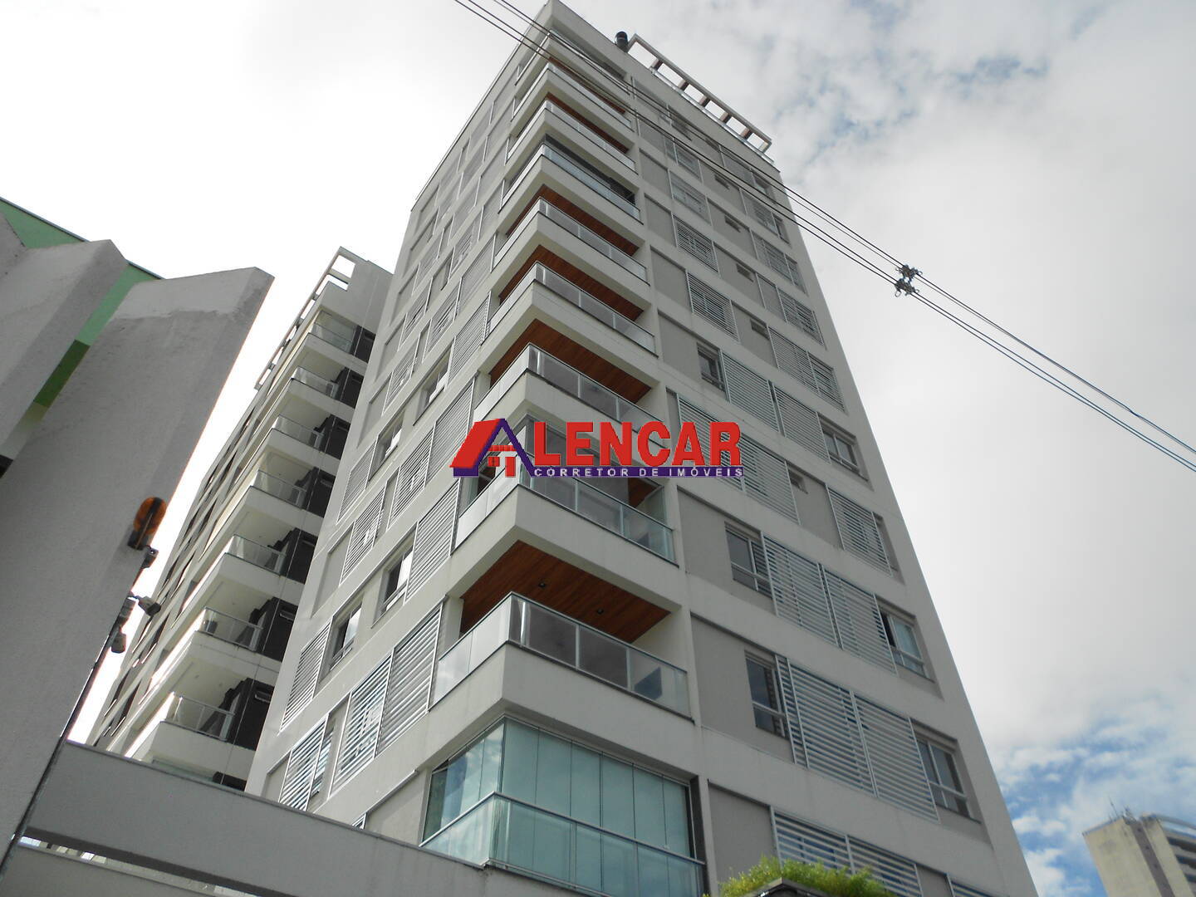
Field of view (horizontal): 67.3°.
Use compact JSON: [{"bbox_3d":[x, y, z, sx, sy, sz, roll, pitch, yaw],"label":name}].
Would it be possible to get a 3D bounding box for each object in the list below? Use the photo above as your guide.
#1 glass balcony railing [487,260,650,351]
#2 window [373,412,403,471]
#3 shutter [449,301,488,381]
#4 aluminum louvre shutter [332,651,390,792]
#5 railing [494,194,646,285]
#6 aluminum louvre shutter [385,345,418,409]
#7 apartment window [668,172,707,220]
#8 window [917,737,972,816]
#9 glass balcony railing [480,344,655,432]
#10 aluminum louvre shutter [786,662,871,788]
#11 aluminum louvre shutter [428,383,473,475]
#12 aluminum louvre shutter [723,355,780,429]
[{"bbox_3d":[-0.596,-2.321,19.525,3.219,0.739,1.972,28,-54,-24],"label":"glass balcony railing"},{"bbox_3d":[-5.221,-0.064,22.537,0.120,1.305,1.305,28,-54,-24],"label":"window"},{"bbox_3d":[-2.861,-2.426,20.202,0.060,1.975,1.592,28,-54,-24],"label":"shutter"},{"bbox_3d":[-3.931,4.611,15.029,0.059,2.029,1.604,29,-54,-25],"label":"aluminum louvre shutter"},{"bbox_3d":[-0.653,-4.307,21.636,3.190,0.783,1.987,29,-54,-24],"label":"railing"},{"bbox_3d":[-5.300,-2.006,24.488,0.060,1.975,1.563,28,-54,-24],"label":"aluminum louvre shutter"},{"bbox_3d":[2.850,-7.630,27.707,1.574,1.980,0.059,29,-54,-25],"label":"apartment window"},{"bbox_3d":[6.226,5.978,16.405,1.363,1.372,0.090,29,-54,-24],"label":"window"},{"bbox_3d":[-0.576,-0.320,17.359,3.137,0.811,2.047,29,-54,-24],"label":"glass balcony railing"},{"bbox_3d":[3.883,4.658,15.013,1.624,1.975,0.060,28,-54,-24],"label":"aluminum louvre shutter"},{"bbox_3d":[-3.037,-0.375,18.536,0.060,2.044,1.576,29,-54,-24],"label":"aluminum louvre shutter"},{"bbox_3d":[3.596,-1.358,21.298,1.581,2.024,0.060,29,-54,-24],"label":"aluminum louvre shutter"}]

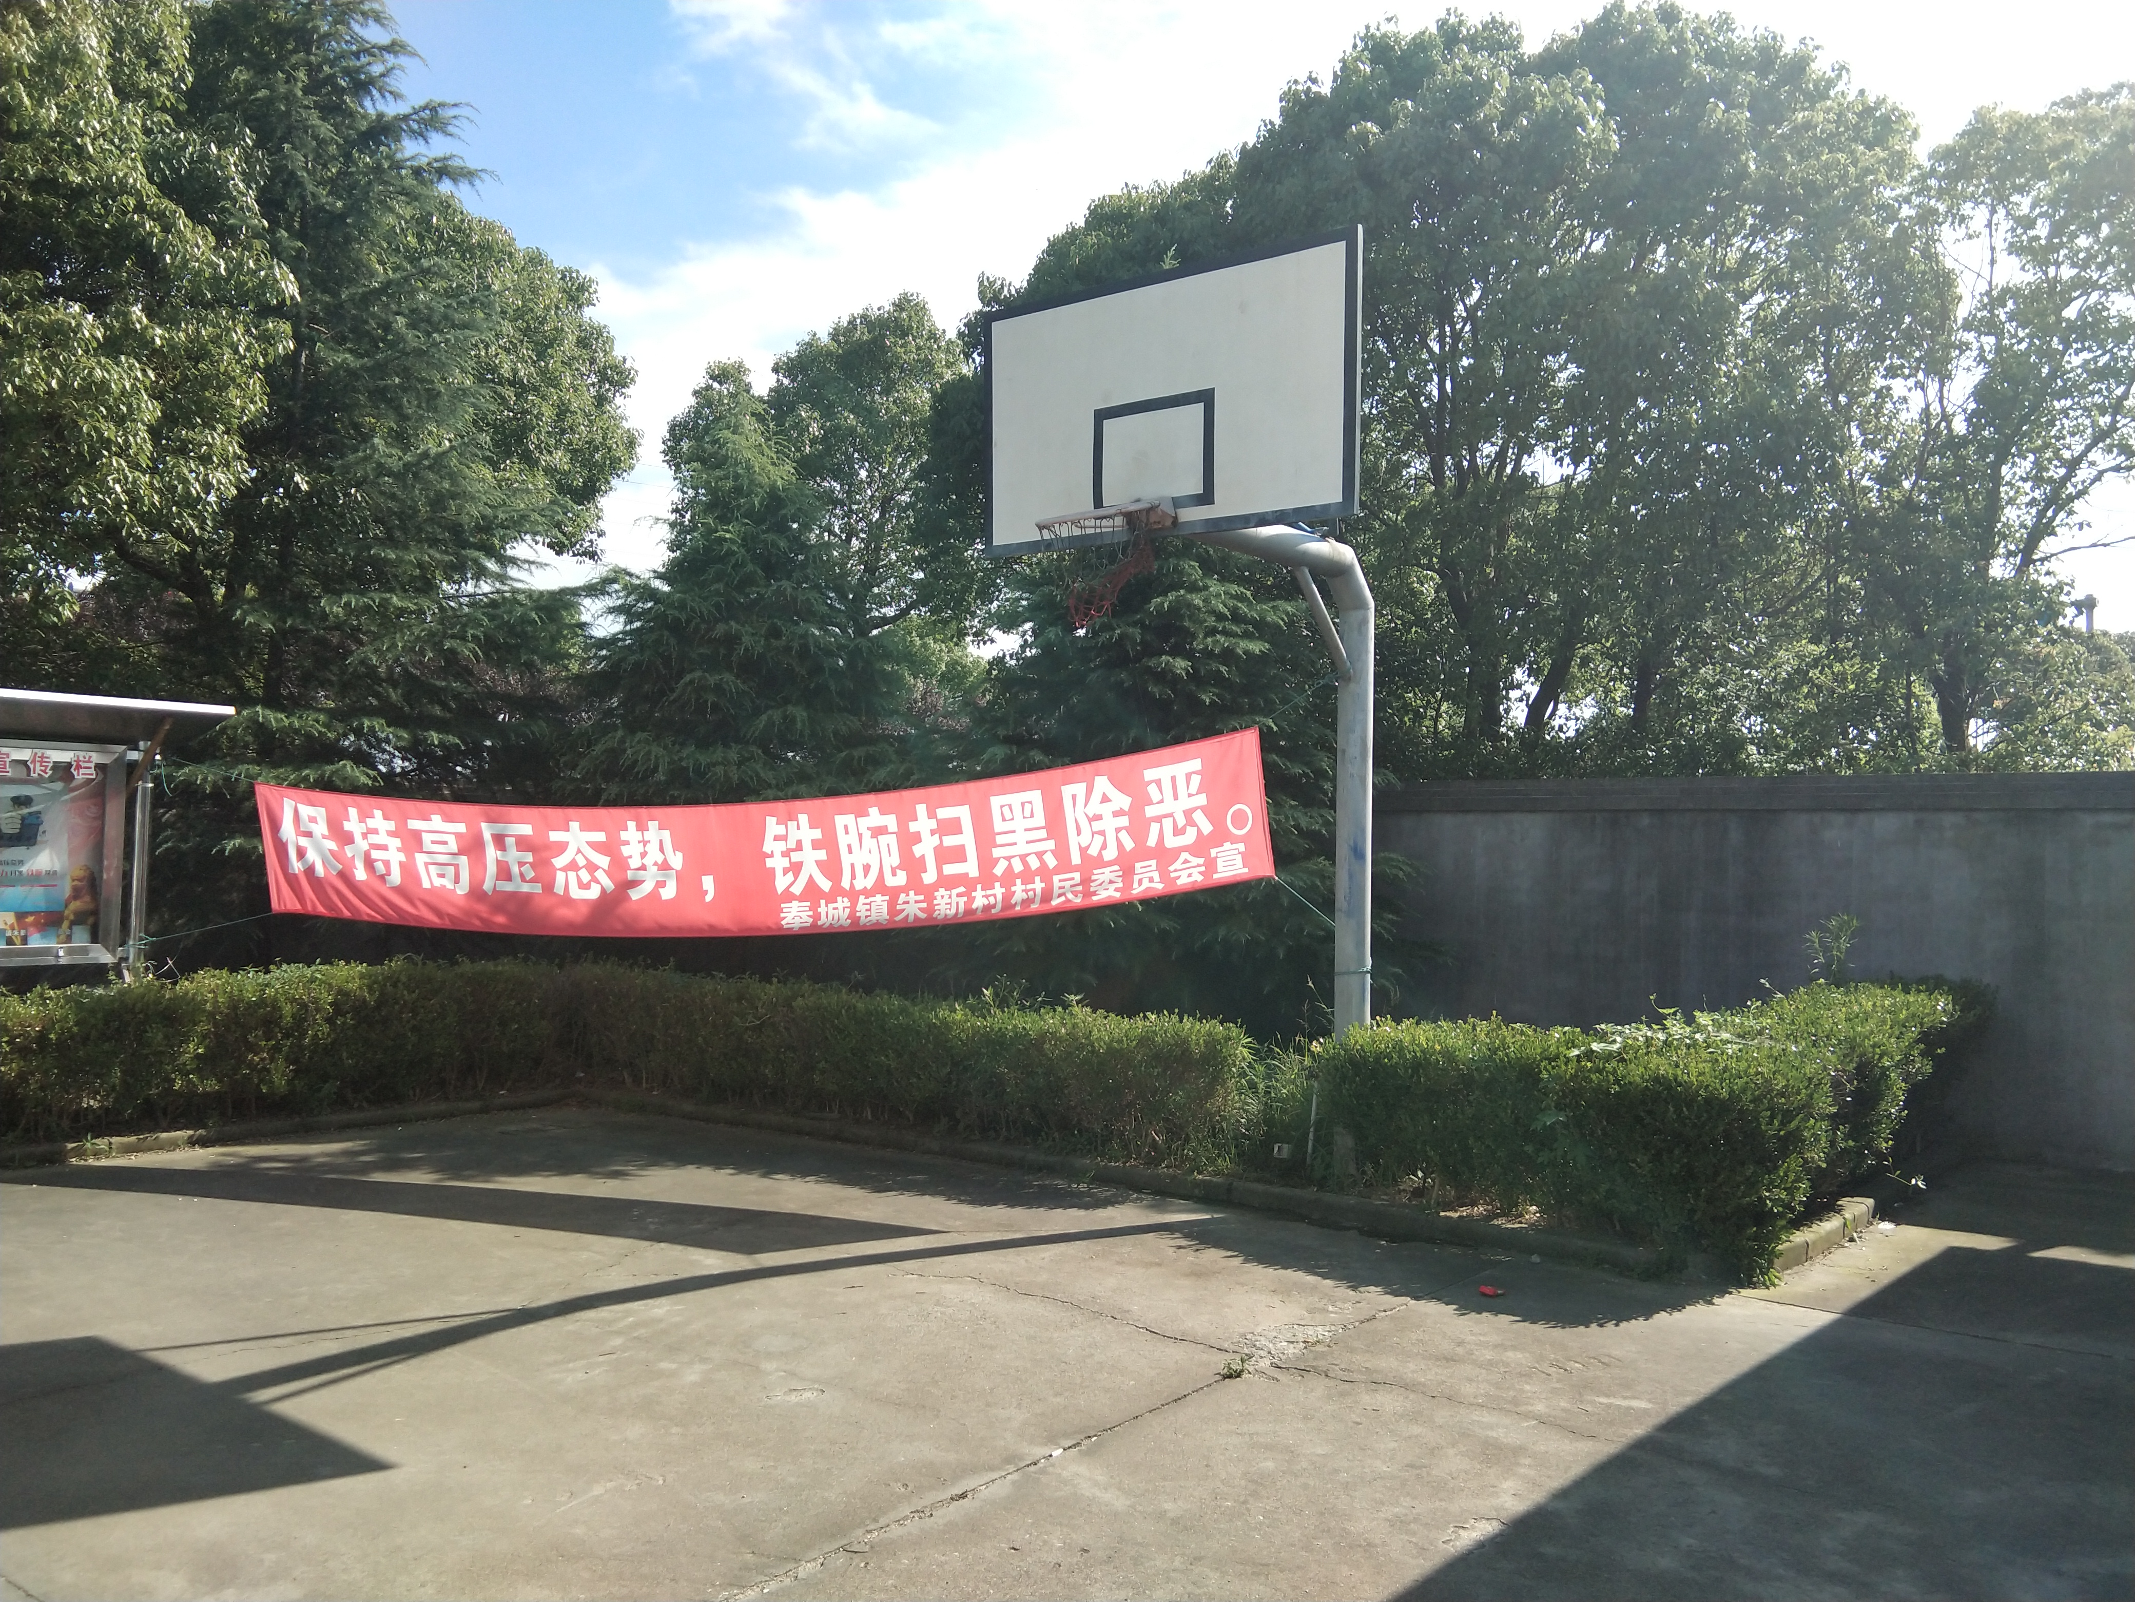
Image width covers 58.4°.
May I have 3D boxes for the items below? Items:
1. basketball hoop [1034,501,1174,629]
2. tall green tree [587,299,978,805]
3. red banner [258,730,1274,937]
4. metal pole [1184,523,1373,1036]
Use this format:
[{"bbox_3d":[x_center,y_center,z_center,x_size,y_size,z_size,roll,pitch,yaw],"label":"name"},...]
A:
[{"bbox_3d":[0.145,-0.885,7.220,0.470,0.460,0.600,-1,-2,41],"label":"basketball hoop"},{"bbox_3d":[-2.220,-1.050,14.900,3.100,5.800,3.000,1,-2,9],"label":"tall green tree"},{"bbox_3d":[-1.610,0.163,9.200,5.200,0.960,0.080,1,-2,13],"label":"red banner"},{"bbox_3d":[0.856,0.295,8.040,0.160,2.920,1.450,-1,-2,41],"label":"metal pole"}]

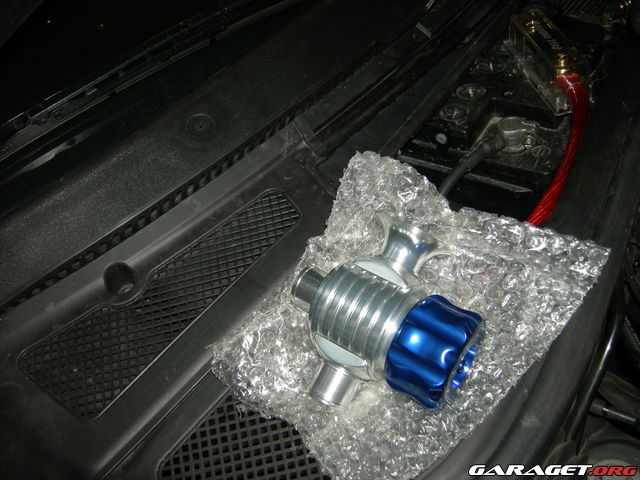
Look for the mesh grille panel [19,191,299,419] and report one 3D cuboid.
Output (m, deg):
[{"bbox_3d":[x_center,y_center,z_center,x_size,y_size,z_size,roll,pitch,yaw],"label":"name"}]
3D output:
[{"bbox_3d":[-0.112,0.033,0.510,0.091,0.015,0.228,29,62,31],"label":"mesh grille panel"}]

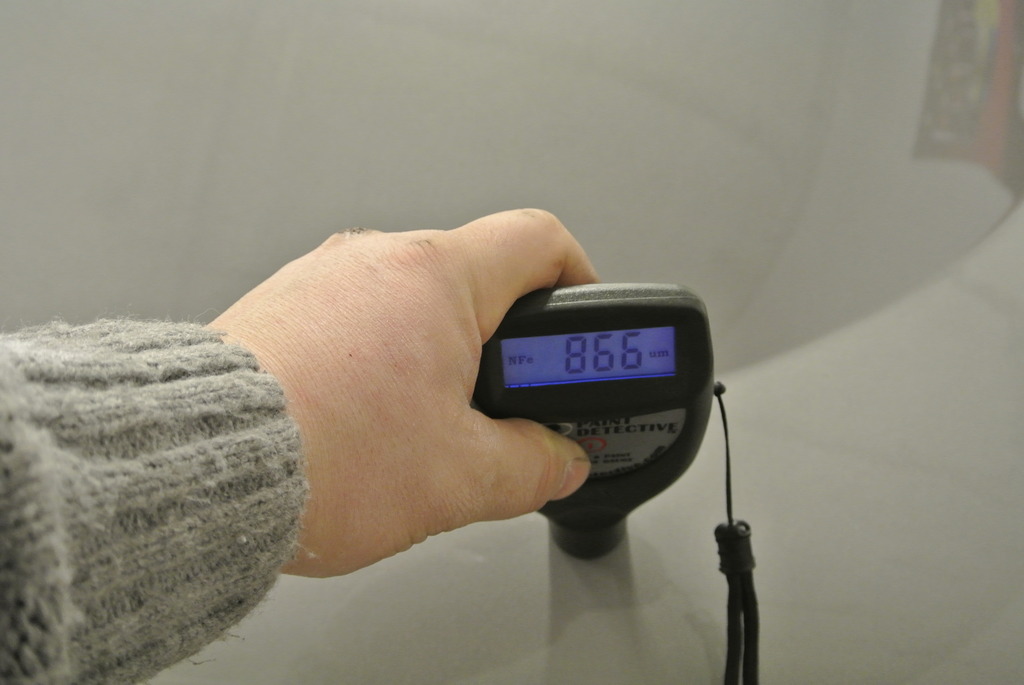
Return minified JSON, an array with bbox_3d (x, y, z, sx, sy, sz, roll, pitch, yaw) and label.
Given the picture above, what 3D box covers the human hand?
[{"bbox_3d":[-0.028,0.012,0.352,0.130,0.086,0.105,-15,42,-17],"label":"human hand"}]

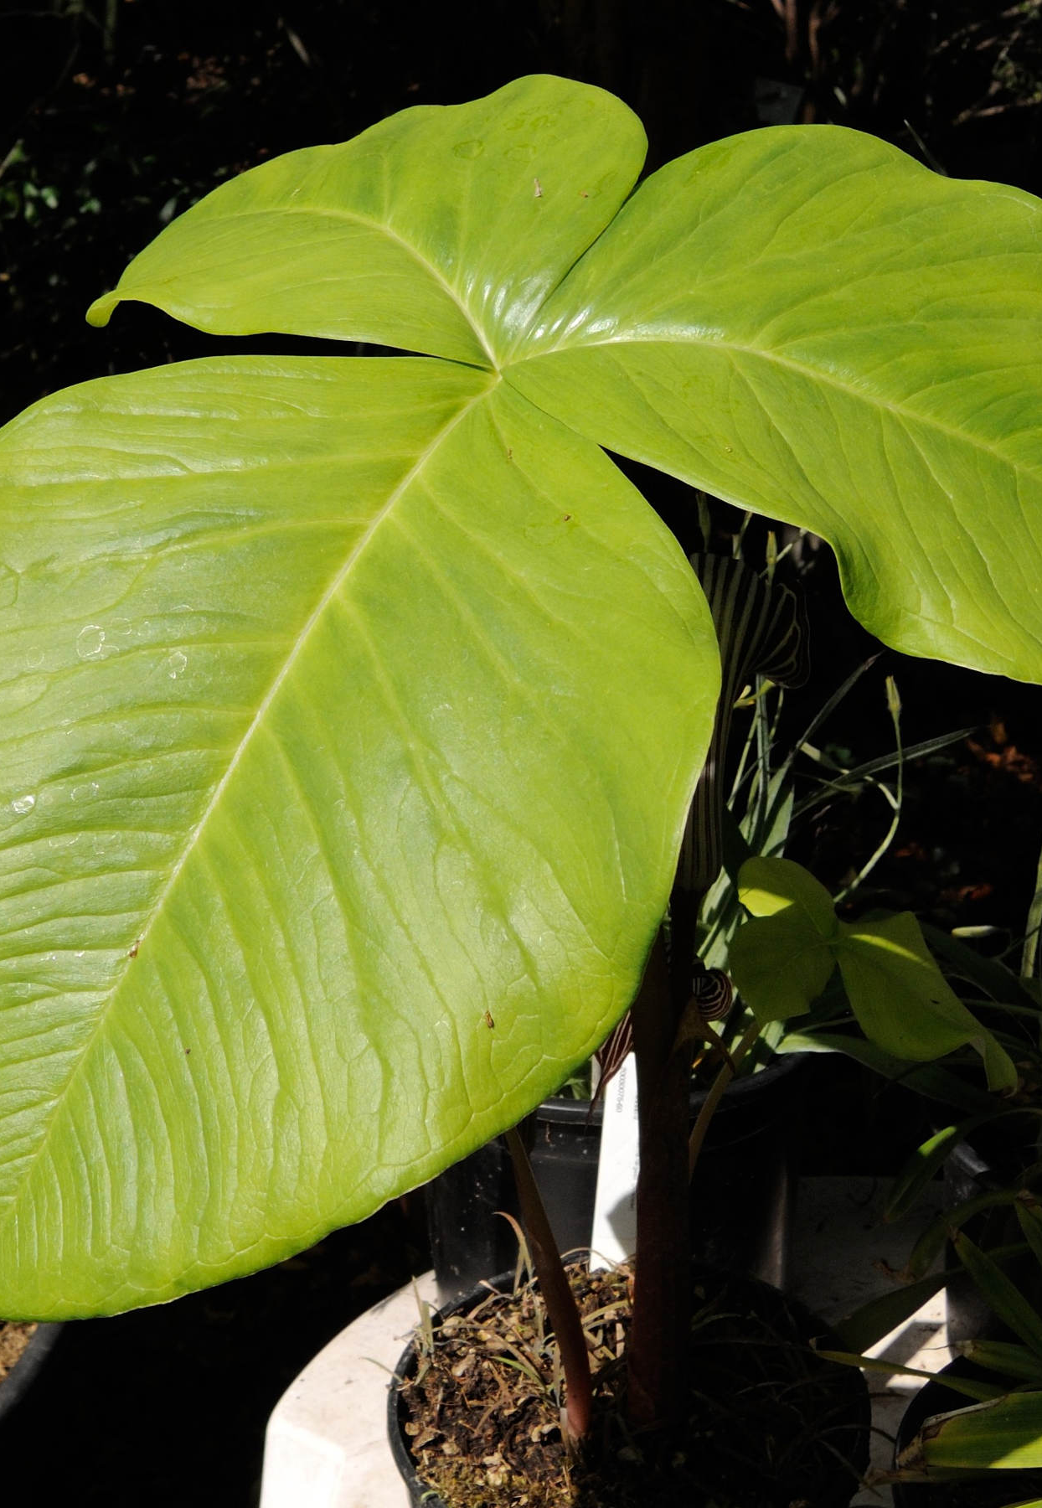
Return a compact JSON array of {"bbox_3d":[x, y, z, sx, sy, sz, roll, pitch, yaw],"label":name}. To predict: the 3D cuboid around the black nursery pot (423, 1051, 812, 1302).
[{"bbox_3d":[0.047,0.204,0.787,0.184,0.172,0.184,-1,18,0],"label":"black nursery pot"}]

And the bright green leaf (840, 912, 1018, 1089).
[{"bbox_3d":[0.152,0.091,0.605,0.096,0.024,0.056,41,63,11],"label":"bright green leaf"}]

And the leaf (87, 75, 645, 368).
[{"bbox_3d":[-0.047,-0.177,0.525,0.176,0.045,0.125,17,65,34],"label":"leaf"}]

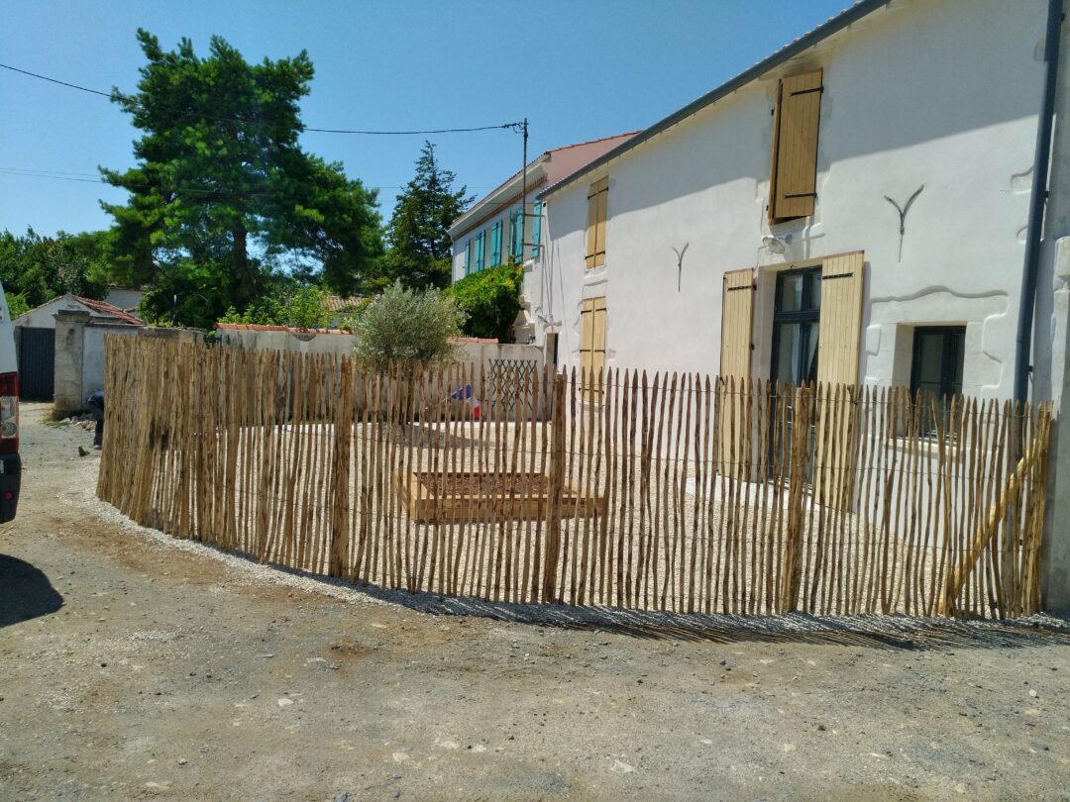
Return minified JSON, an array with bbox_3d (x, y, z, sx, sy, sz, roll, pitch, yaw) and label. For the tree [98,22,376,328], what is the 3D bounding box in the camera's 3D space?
[{"bbox_3d":[-10.594,-7.039,25.616,10.145,12.734,9.435,-1,5,-22],"label":"tree"}]

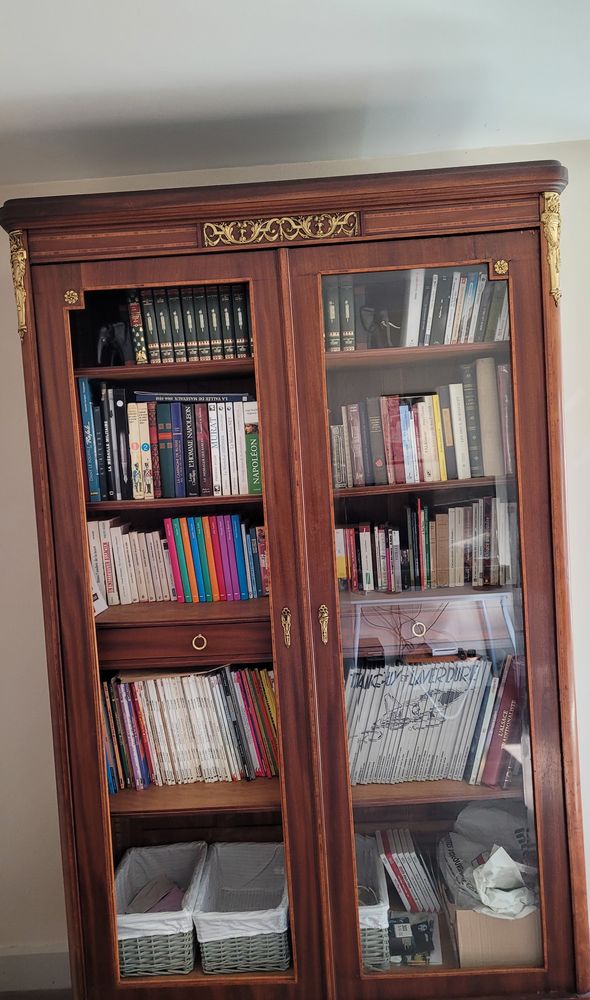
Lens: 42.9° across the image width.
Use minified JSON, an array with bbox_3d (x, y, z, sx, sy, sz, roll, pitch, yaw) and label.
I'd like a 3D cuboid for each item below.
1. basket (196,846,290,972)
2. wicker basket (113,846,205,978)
[{"bbox_3d":[-0.128,1.140,2.118,0.250,0.172,0.365,-3,2,2],"label":"basket"},{"bbox_3d":[-0.383,1.156,2.128,0.250,0.172,0.365,-3,2,2],"label":"wicker basket"}]

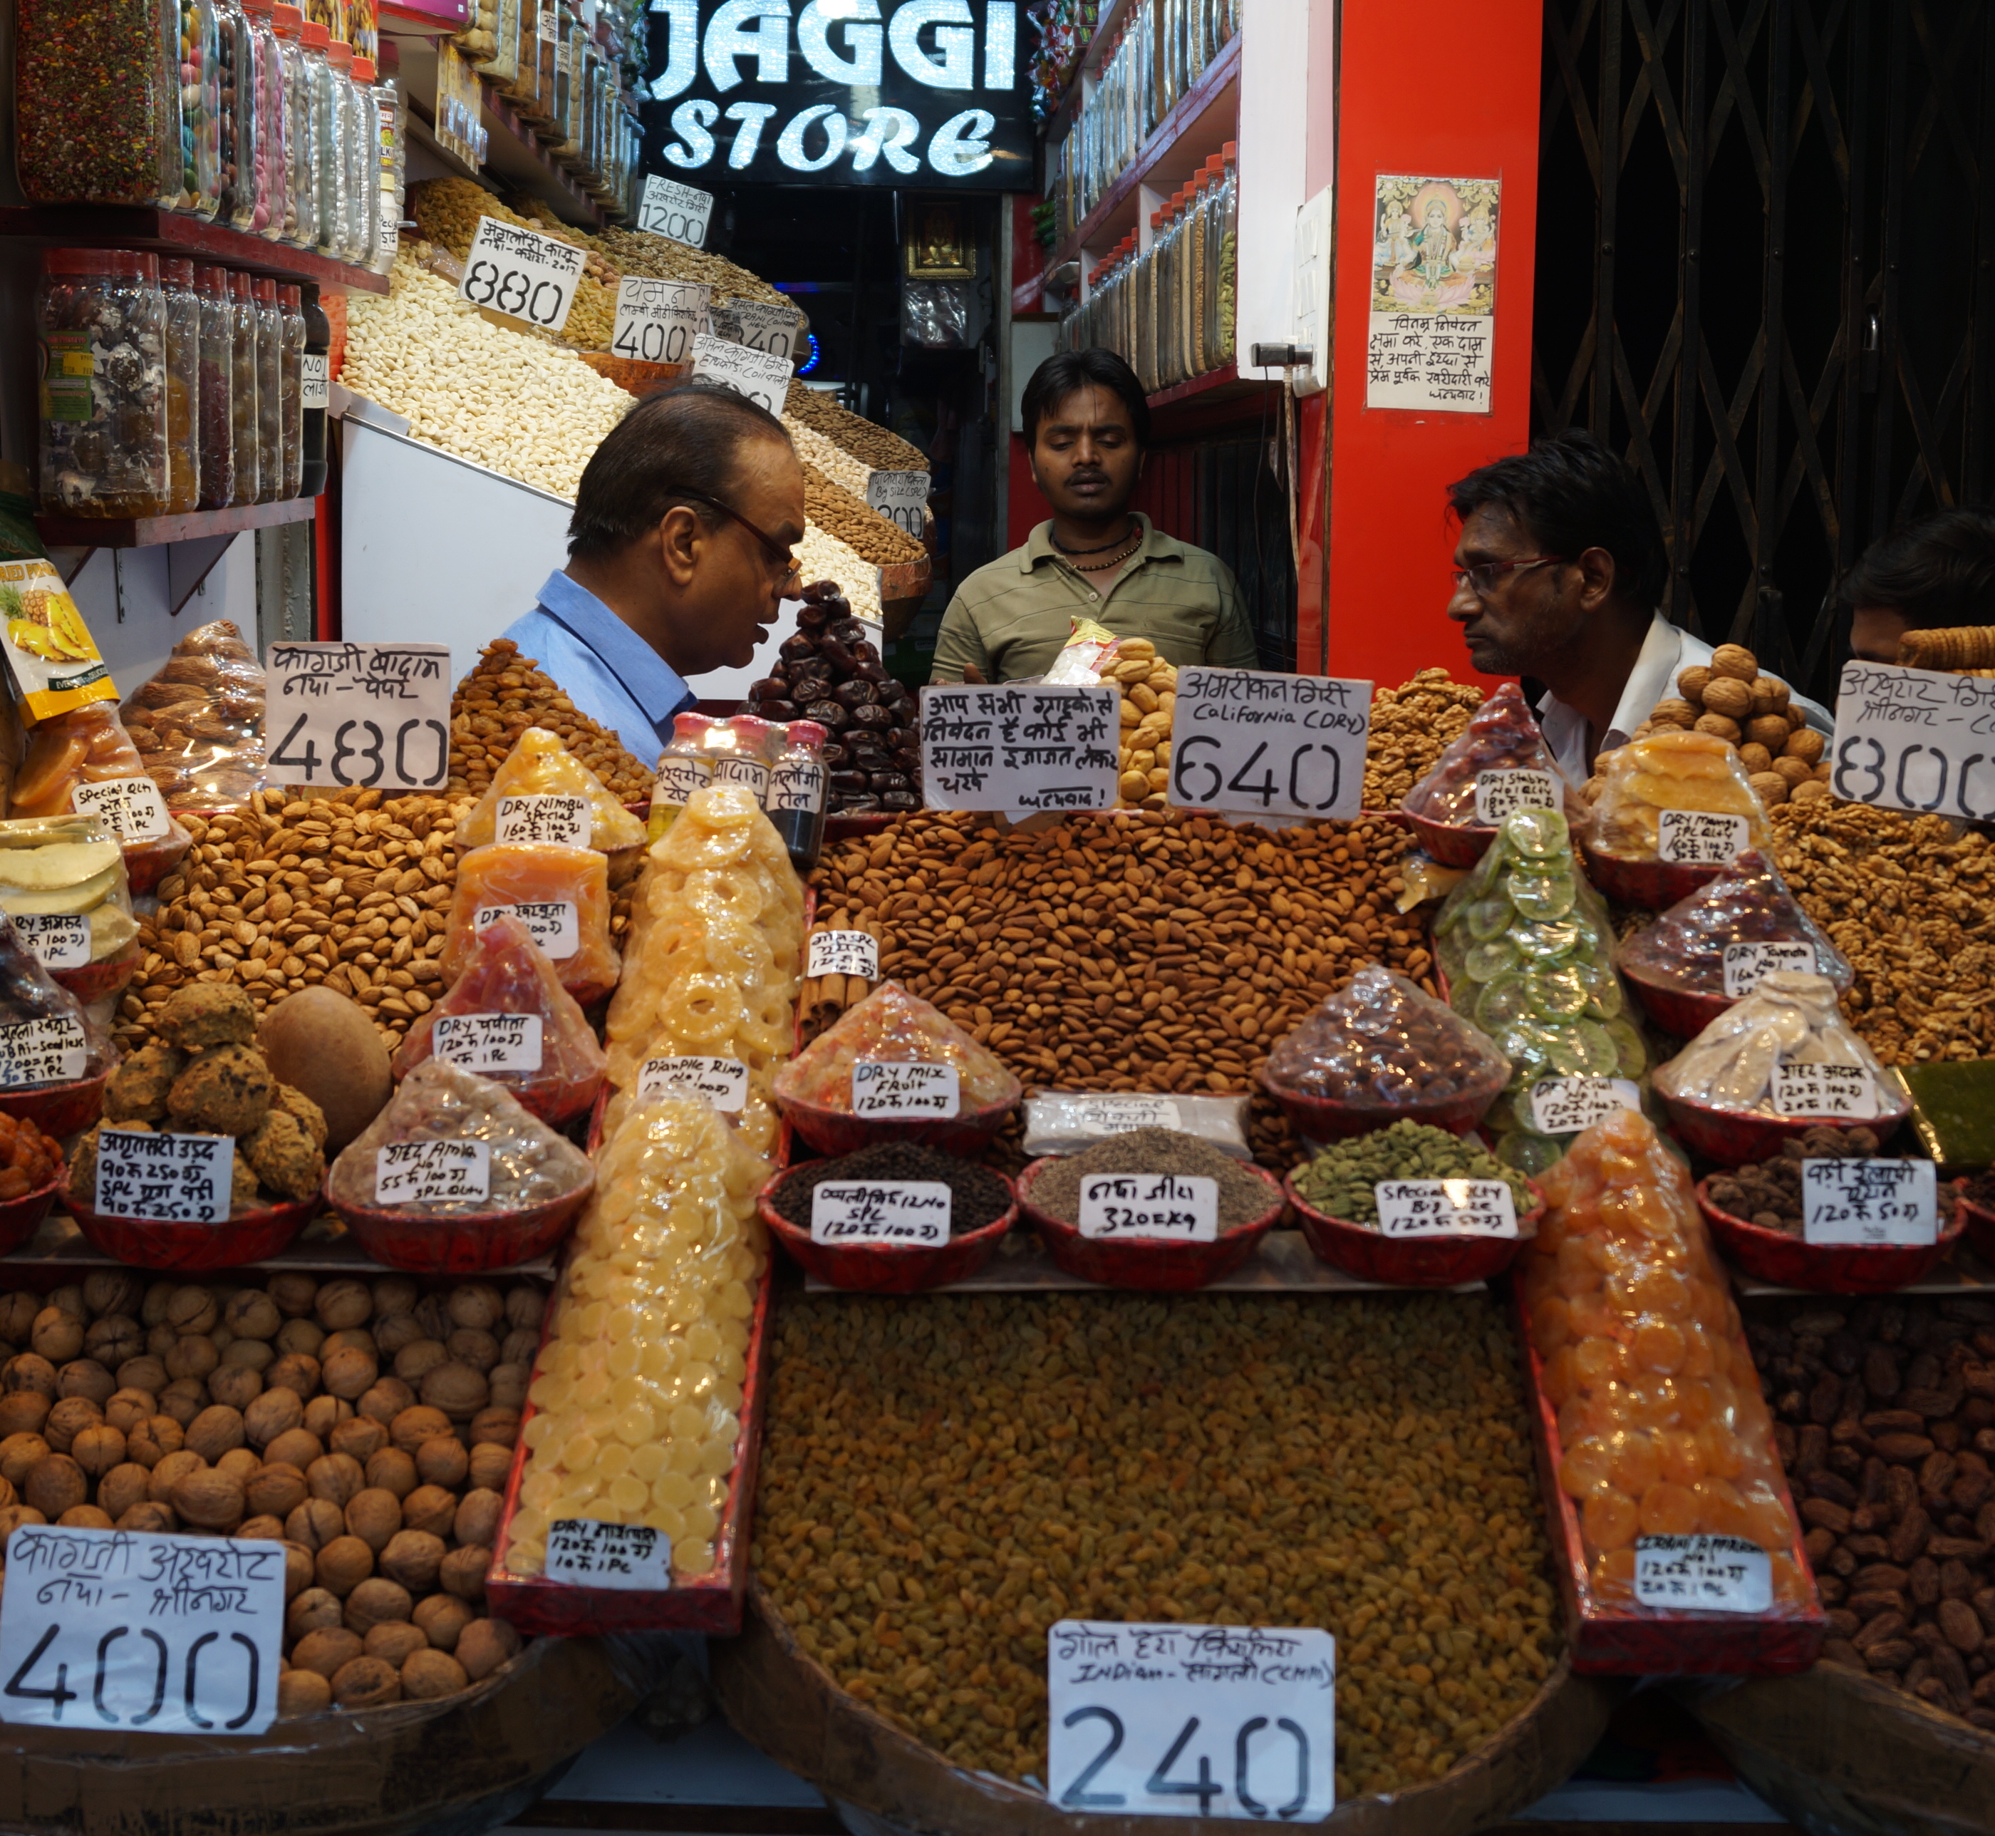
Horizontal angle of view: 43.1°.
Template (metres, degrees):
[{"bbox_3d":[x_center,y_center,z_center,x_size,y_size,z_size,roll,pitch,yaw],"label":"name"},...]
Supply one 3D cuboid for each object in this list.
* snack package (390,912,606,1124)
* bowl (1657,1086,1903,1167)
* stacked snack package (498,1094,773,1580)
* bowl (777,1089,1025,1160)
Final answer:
[{"bbox_3d":[-0.363,0.073,1.840,0.152,0.140,0.148,1,9,0],"label":"snack package"},{"bbox_3d":[0.557,0.148,1.794,0.177,0.046,0.177,0,9,0],"label":"bowl"},{"bbox_3d":[-0.219,0.267,1.562,0.130,0.090,0.320,1,50,1],"label":"stacked snack package"},{"bbox_3d":[-0.070,0.151,1.814,0.177,0.046,0.177,0,9,0],"label":"bowl"}]

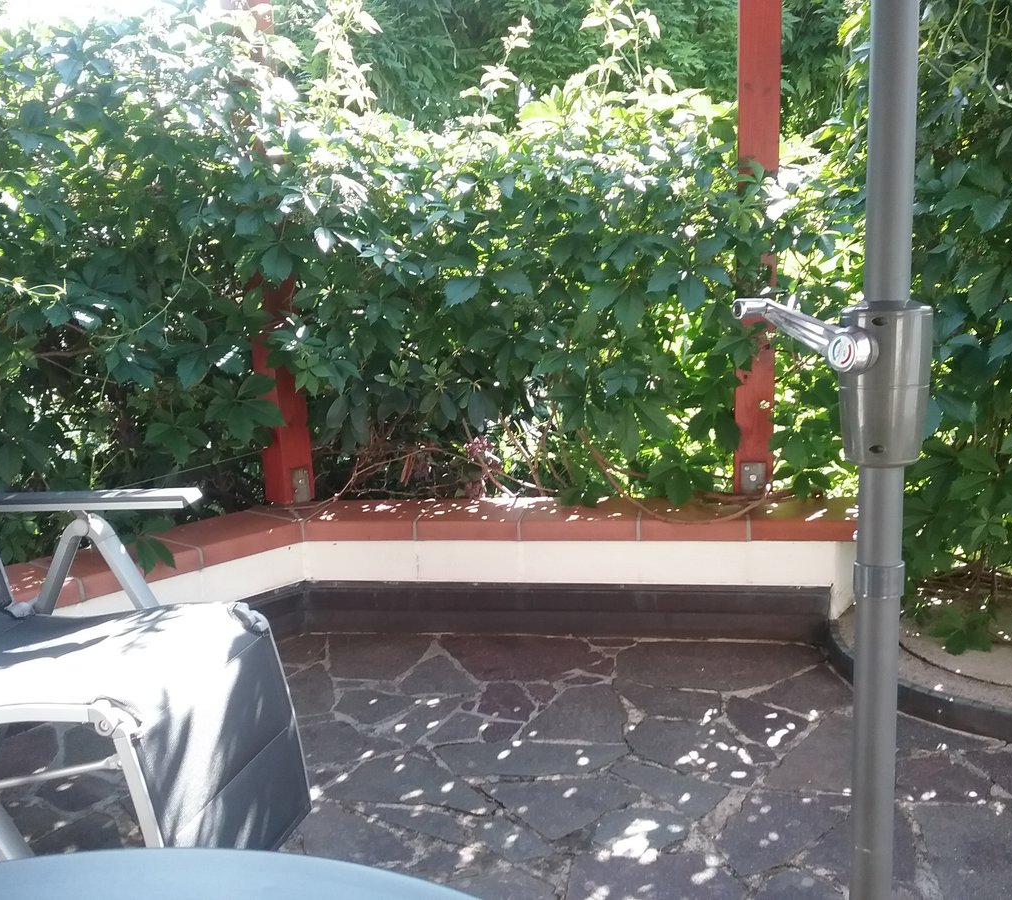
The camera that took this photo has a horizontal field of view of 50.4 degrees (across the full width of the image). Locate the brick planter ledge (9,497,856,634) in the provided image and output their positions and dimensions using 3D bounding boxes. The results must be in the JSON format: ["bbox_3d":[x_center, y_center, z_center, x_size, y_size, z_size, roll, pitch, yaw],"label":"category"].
[{"bbox_3d":[-0.143,0.380,2.783,2.255,0.324,0.825,-2,12,5],"label":"brick planter ledge"}]

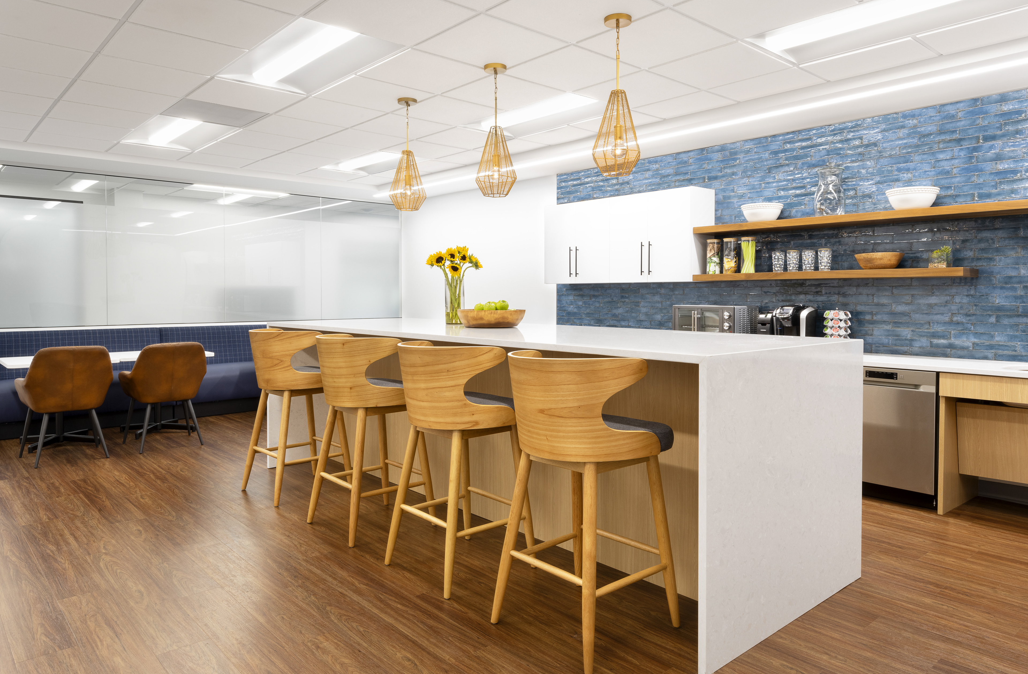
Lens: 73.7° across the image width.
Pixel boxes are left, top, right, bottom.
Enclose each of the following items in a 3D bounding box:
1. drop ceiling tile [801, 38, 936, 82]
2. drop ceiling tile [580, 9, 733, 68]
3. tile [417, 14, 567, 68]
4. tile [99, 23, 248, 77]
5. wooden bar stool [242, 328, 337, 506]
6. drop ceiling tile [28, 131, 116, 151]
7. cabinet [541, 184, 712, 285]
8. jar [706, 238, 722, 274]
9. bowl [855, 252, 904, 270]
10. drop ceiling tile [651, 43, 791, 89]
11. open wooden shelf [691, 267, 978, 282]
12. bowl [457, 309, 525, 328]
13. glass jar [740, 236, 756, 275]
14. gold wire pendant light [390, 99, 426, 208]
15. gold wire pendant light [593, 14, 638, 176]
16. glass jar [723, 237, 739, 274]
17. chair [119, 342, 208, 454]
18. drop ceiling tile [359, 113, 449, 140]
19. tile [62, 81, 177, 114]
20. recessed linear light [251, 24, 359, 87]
[{"bbox_3d":[1.985,-1.557,3.848,0.414,0.018,0.600,-3,5,-41],"label":"drop ceiling tile"},{"bbox_3d":[0.736,-1.536,3.549,0.600,0.020,0.600,-3,5,-41],"label":"drop ceiling tile"},{"bbox_3d":[-0.124,-1.548,3.617,0.600,0.018,0.600,-3,5,-41],"label":"tile"},{"bbox_3d":[-1.845,-1.557,3.716,0.600,0.020,0.600,-3,5,-41],"label":"tile"},{"bbox_3d":[-1.422,0.483,4.462,0.520,1.040,0.530,4,5,45],"label":"wooden bar stool"},{"bbox_3d":[-3.826,-1.696,5.934,0.610,0.020,0.517,-3,5,-42],"label":"drop ceiling tile"},{"bbox_3d":[0.991,-0.879,6.305,0.340,0.765,1.715,-3,5,-41],"label":"cabinet"},{"bbox_3d":[1.610,-0.644,5.515,0.112,0.290,0.112,0,4,0],"label":"jar"},{"bbox_3d":[2.461,-0.502,4.615,0.295,0.112,0.295,-3,5,-41],"label":"bowl"},{"bbox_3d":[1.194,-1.566,3.964,0.600,0.018,0.600,-3,5,-41],"label":"drop ceiling tile"},{"bbox_3d":[2.209,-0.443,4.970,0.312,0.051,1.910,-3,5,-41],"label":"open wooden shelf"},{"bbox_3d":[-0.143,-0.118,4.350,0.430,0.105,0.430,0,3,0],"label":"bowl"},{"bbox_3d":[1.832,-0.632,5.360,0.110,0.274,0.110,0,4,0],"label":"glass jar"},{"bbox_3d":[-0.728,-1.227,4.671,0.240,0.750,0.240,0,4,0],"label":"gold wire pendant light"},{"bbox_3d":[0.495,-1.133,3.265,0.235,0.750,0.235,0,4,0],"label":"gold wire pendant light"},{"bbox_3d":[1.732,-0.644,5.475,0.113,0.291,0.113,0,3,0],"label":"glass jar"},{"bbox_3d":[-2.968,0.483,5.836,0.600,0.870,0.590,-3,4,-42],"label":"chair"},{"bbox_3d":[-0.872,-1.656,5.378,0.600,0.020,0.600,-3,5,-41],"label":"drop ceiling tile"},{"bbox_3d":[-2.655,-1.620,4.642,0.605,0.020,0.605,-3,5,-41],"label":"tile"},{"bbox_3d":[-1.188,-1.584,3.877,0.210,0.060,1.130,-3,5,-41],"label":"recessed linear light"}]

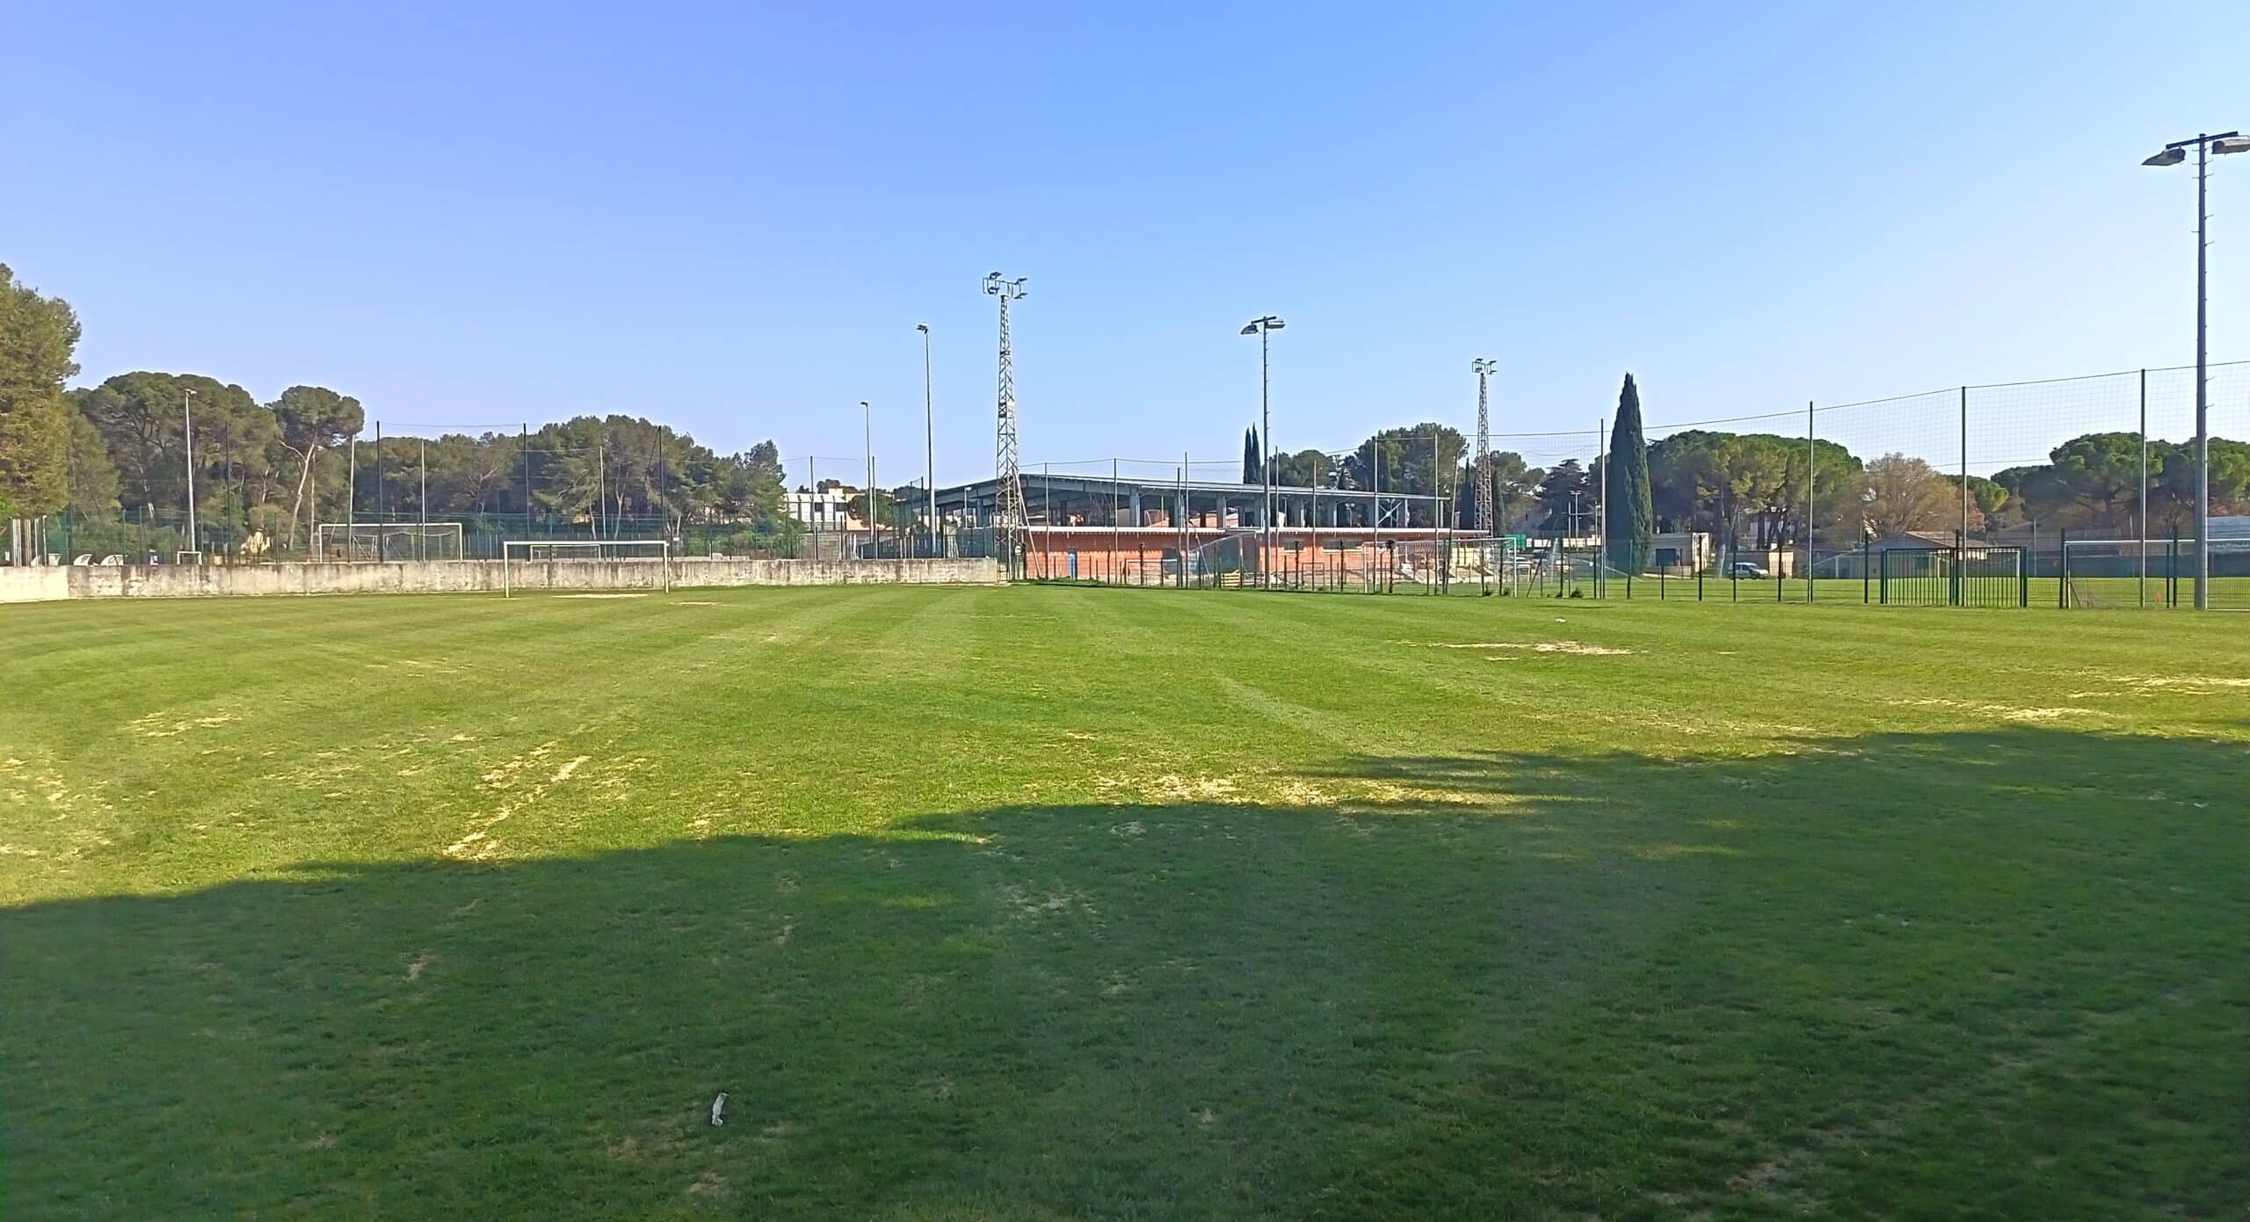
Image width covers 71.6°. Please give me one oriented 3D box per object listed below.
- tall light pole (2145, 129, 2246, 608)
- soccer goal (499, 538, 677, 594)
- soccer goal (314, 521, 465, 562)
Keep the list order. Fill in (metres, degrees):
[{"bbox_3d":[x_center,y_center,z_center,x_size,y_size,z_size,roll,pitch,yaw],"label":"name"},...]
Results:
[{"bbox_3d":[27.468,-6.121,39.800,0.800,12.150,2.300,-2,2,-35],"label":"tall light pole"},{"bbox_3d":[-25.125,-1.952,72.800,7.500,2.520,0.200,-2,2,-34],"label":"soccer goal"},{"bbox_3d":[-41.934,-3.641,88.831,7.500,2.500,2.000,-2,2,-34],"label":"soccer goal"}]

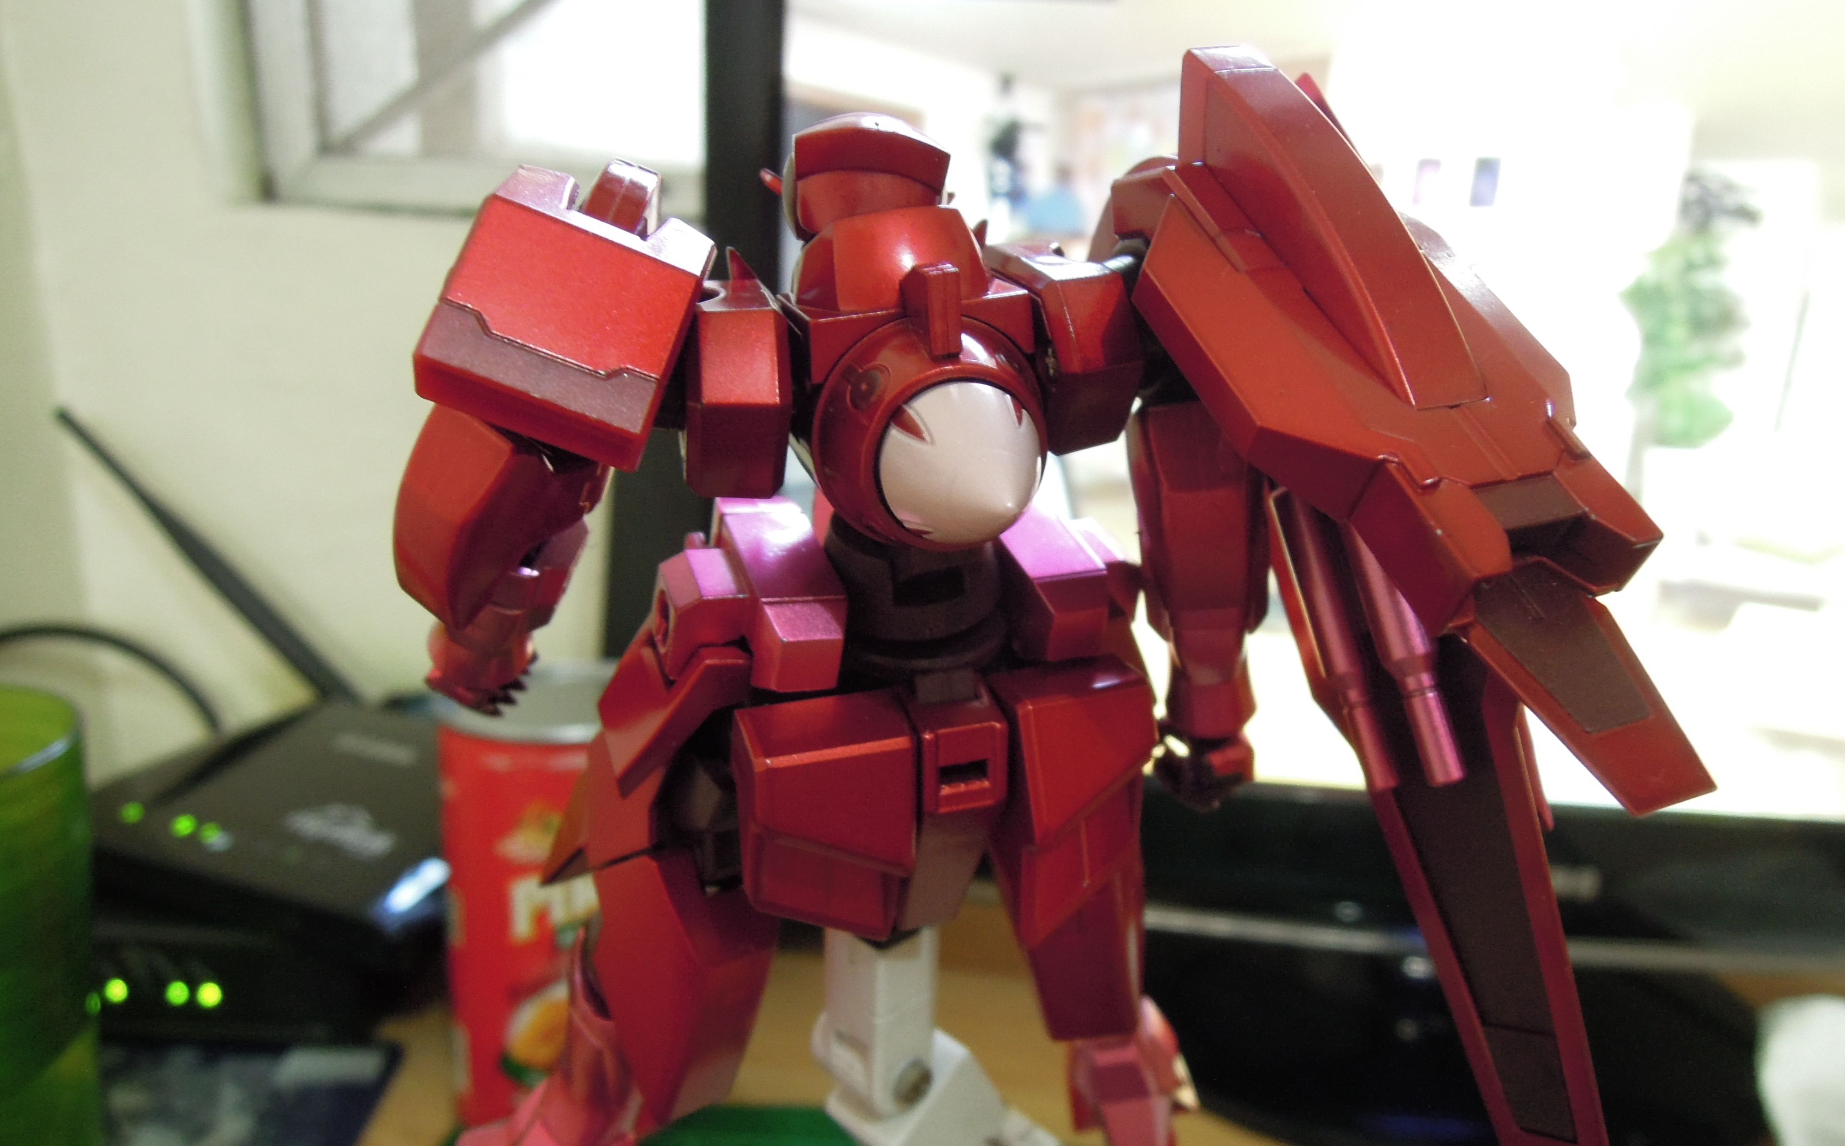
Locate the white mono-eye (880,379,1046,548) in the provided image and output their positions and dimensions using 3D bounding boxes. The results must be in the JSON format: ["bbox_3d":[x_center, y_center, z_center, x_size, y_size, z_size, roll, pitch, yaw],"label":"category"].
[{"bbox_3d":[0.005,-0.007,0.102,0.014,0.014,0.011,-10,23,-14],"label":"white mono-eye"}]

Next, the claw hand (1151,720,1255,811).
[{"bbox_3d":[0.030,0.021,0.137,0.011,0.010,0.010,-5,19,-11],"label":"claw hand"}]

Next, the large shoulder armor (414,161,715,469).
[{"bbox_3d":[-0.032,-0.025,0.118,0.019,0.020,0.018,20,20,-15],"label":"large shoulder armor"}]

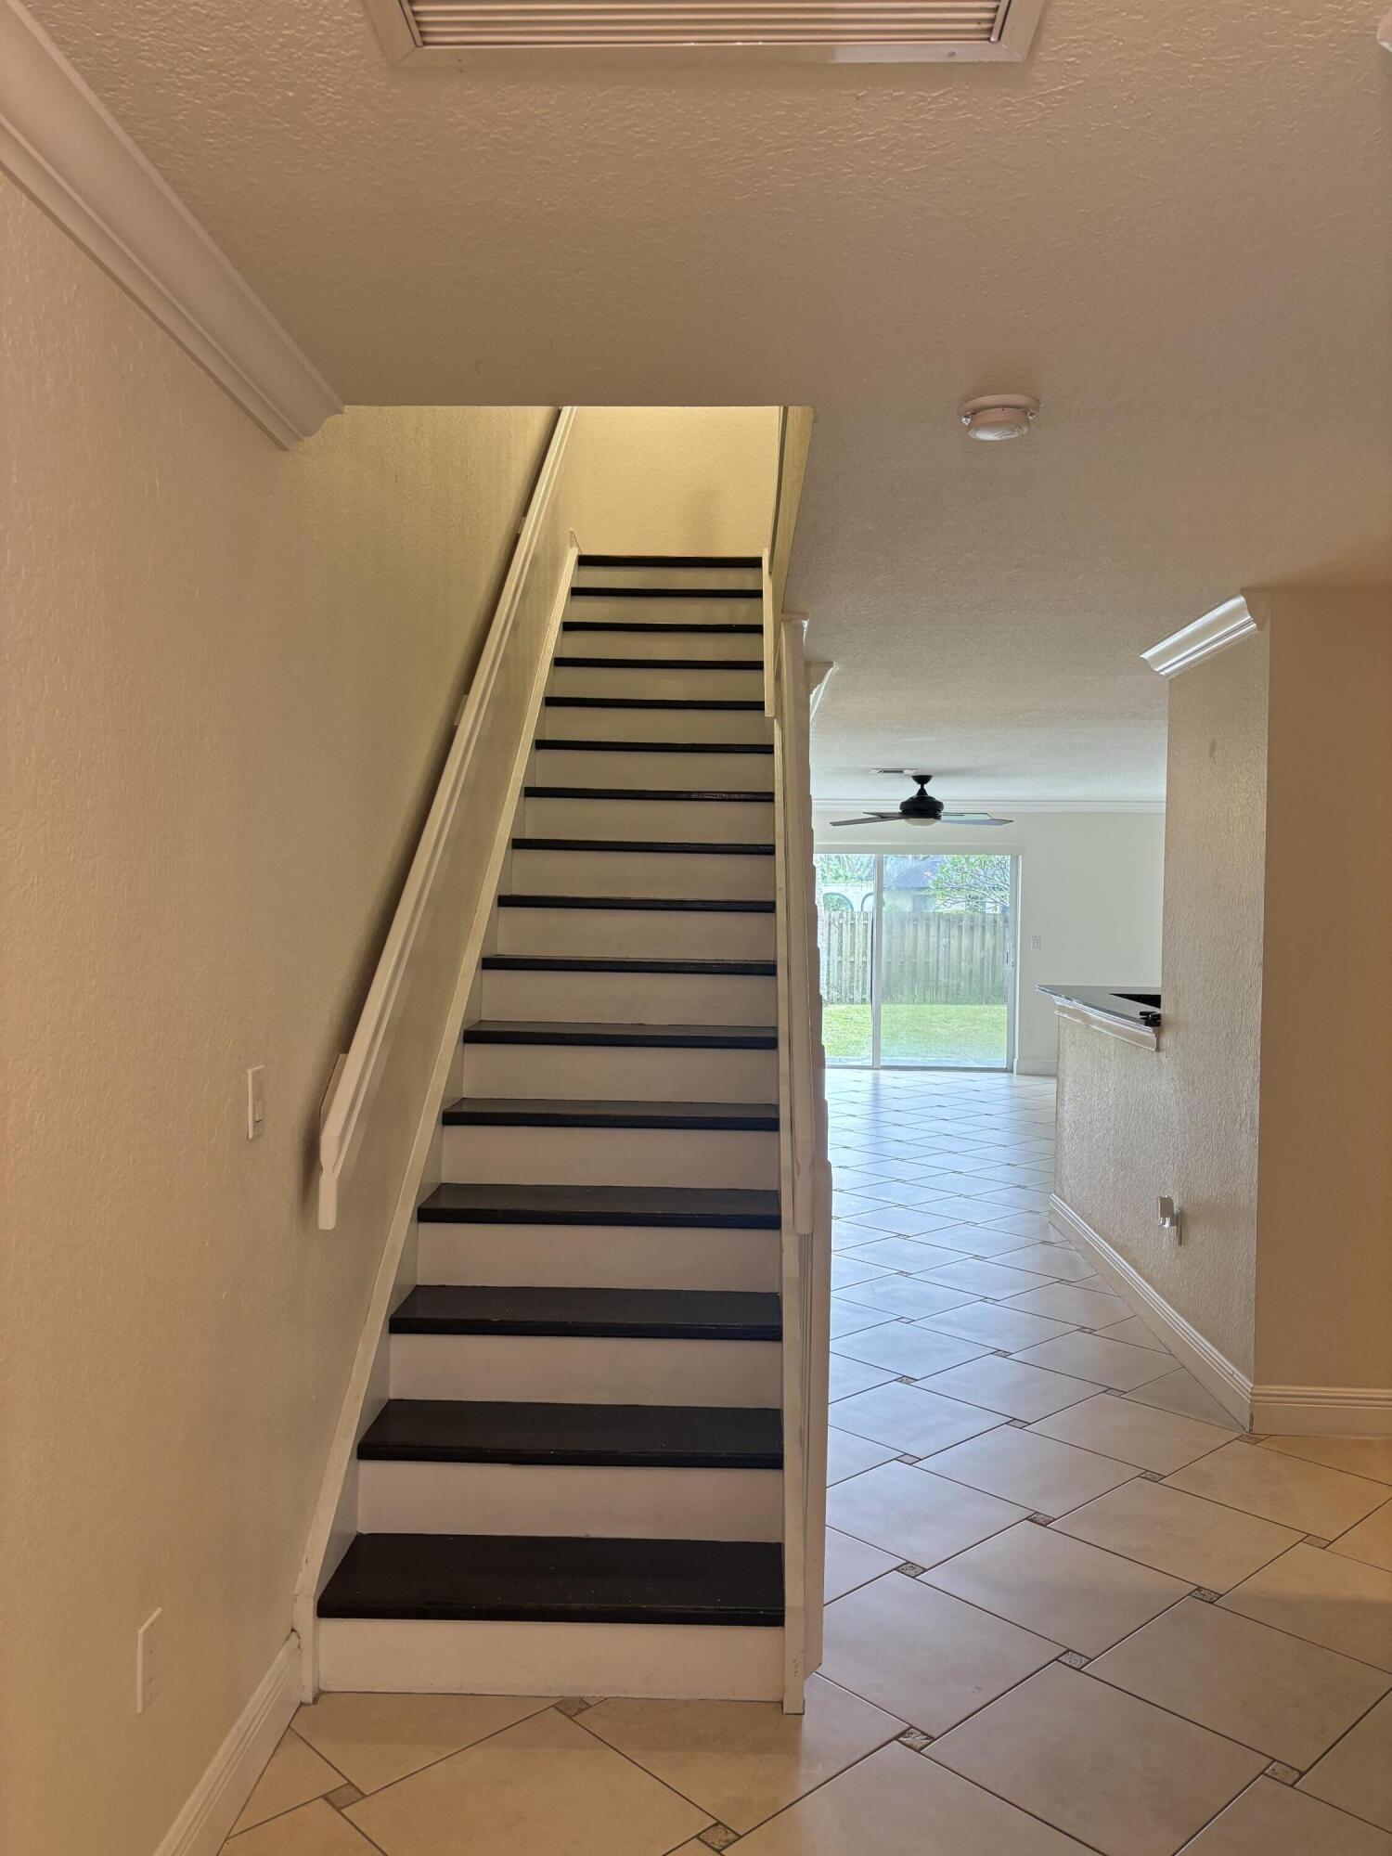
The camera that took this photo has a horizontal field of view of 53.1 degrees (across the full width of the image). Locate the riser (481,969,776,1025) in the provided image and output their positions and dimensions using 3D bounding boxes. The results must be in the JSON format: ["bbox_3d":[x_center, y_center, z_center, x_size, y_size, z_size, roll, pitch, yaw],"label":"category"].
[{"bbox_3d":[-0.200,0.213,4.177,0.883,0.159,0.020,1,1,0],"label":"riser"}]

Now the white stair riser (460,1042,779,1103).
[{"bbox_3d":[-0.210,0.406,3.876,0.872,0.154,0.020,1,1,0],"label":"white stair riser"}]

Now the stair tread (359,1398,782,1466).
[{"bbox_3d":[-0.257,1.095,3.024,0.883,0.035,0.259,1,1,2],"label":"stair tread"}]

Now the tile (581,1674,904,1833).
[{"bbox_3d":[0.083,1.500,2.623,0.454,0.010,0.454,0,2,-43],"label":"tile"}]

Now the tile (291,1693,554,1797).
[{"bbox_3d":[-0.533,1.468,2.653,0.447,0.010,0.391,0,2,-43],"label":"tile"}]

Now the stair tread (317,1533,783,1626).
[{"bbox_3d":[-0.274,1.311,2.809,0.894,0.035,0.267,1,1,2],"label":"stair tread"}]

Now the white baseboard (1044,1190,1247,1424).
[{"bbox_3d":[1.680,1.389,5.426,0.016,0.137,2.695,1,1,2],"label":"white baseboard"}]

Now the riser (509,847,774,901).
[{"bbox_3d":[-0.173,-0.178,4.620,0.872,0.154,0.020,1,1,0],"label":"riser"}]

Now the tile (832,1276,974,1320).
[{"bbox_3d":[0.808,1.430,5.396,0.447,0.010,0.447,0,2,-43],"label":"tile"}]

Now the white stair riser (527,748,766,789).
[{"bbox_3d":[-0.151,-0.571,5.178,0.883,0.161,0.020,1,1,0],"label":"white stair riser"}]

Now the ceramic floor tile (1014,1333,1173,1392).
[{"bbox_3d":[1.345,1.445,4.638,0.448,0.012,0.448,0,2,-43],"label":"ceramic floor tile"}]

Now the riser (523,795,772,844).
[{"bbox_3d":[-0.163,-0.371,4.927,0.883,0.160,0.020,1,1,0],"label":"riser"}]

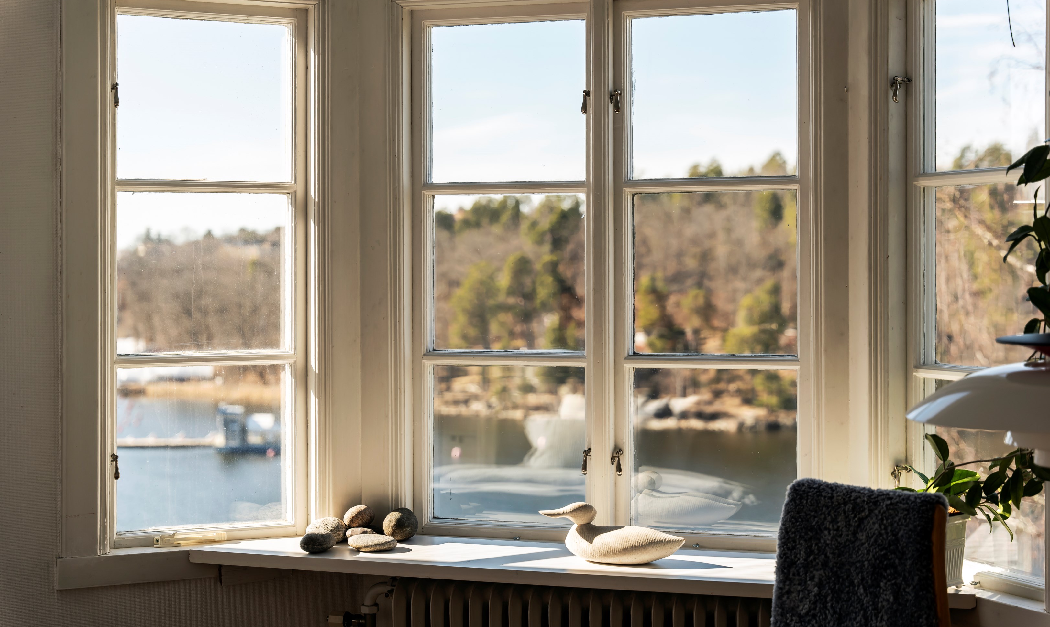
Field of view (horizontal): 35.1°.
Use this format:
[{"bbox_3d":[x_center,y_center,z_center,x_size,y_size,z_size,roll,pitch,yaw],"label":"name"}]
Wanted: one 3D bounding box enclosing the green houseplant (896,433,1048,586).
[{"bbox_3d":[0.859,0.376,3.191,0.292,0.293,0.250,0,2,15],"label":"green houseplant"}]

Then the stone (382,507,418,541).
[{"bbox_3d":[-0.287,0.484,3.818,0.081,0.078,0.069,0,1,-4],"label":"stone"}]

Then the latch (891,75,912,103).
[{"bbox_3d":[0.782,-0.467,3.458,0.035,0.058,0.032,-1,2,-25],"label":"latch"}]

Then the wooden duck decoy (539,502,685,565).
[{"bbox_3d":[0.183,0.468,3.536,0.320,0.127,0.115,0,2,17],"label":"wooden duck decoy"}]

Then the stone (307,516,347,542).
[{"bbox_3d":[-0.454,0.494,3.801,0.091,0.060,0.073,0,2,-7],"label":"stone"}]

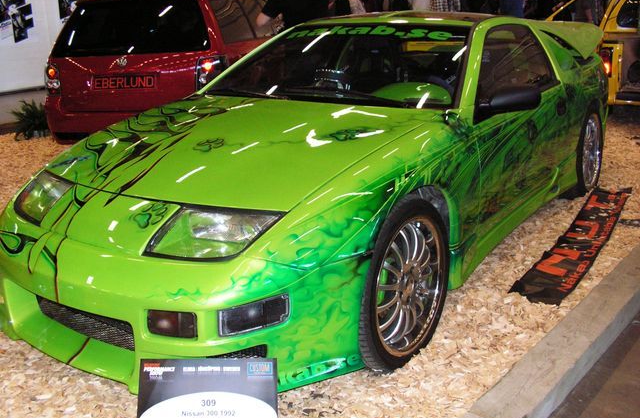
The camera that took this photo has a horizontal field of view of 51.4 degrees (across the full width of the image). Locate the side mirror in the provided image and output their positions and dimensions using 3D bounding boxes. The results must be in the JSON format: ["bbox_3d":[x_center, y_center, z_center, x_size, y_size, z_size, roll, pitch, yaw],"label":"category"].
[{"bbox_3d":[0.796,-0.442,2.734,0.250,0.125,0.130,10,20,32],"label":"side mirror"}]

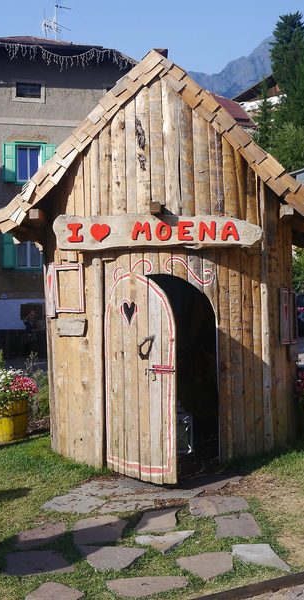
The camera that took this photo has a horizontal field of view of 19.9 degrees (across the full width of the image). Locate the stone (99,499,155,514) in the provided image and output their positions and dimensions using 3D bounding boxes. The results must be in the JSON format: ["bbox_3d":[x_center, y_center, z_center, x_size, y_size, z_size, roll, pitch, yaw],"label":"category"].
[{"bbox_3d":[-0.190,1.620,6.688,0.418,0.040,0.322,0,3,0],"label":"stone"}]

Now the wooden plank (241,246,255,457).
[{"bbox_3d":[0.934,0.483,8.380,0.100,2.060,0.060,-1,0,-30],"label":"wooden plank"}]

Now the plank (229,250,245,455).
[{"bbox_3d":[0.774,0.468,7.800,0.120,1.899,0.050,-1,0,-27],"label":"plank"}]

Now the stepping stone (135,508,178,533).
[{"bbox_3d":[0.066,1.500,5.860,0.245,0.040,0.574,0,0,9],"label":"stepping stone"}]

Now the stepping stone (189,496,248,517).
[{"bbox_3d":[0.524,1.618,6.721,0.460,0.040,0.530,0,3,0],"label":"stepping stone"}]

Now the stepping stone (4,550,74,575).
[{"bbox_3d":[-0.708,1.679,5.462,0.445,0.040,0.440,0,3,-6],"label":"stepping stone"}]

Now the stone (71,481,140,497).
[{"bbox_3d":[-0.323,1.468,6.702,0.478,0.040,0.501,0,0,23],"label":"stone"}]

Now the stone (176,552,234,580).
[{"bbox_3d":[0.382,1.583,5.107,0.350,0.045,0.412,-1,3,-24],"label":"stone"}]

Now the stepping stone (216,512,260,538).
[{"bbox_3d":[0.603,1.642,6.231,0.325,0.040,0.590,0,3,0],"label":"stepping stone"}]

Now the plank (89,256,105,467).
[{"bbox_3d":[-0.464,0.528,7.443,0.105,1.795,0.070,0,1,34],"label":"plank"}]

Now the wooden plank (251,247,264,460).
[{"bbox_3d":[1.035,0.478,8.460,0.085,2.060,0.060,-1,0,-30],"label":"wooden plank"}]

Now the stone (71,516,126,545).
[{"bbox_3d":[-0.346,1.553,5.773,0.362,0.045,0.627,0,3,3],"label":"stone"}]

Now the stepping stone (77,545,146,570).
[{"bbox_3d":[-0.282,1.529,5.089,0.423,0.040,0.393,0,0,11],"label":"stepping stone"}]

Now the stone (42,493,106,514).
[{"bbox_3d":[-0.566,1.525,6.398,0.419,0.045,0.460,1,3,16],"label":"stone"}]

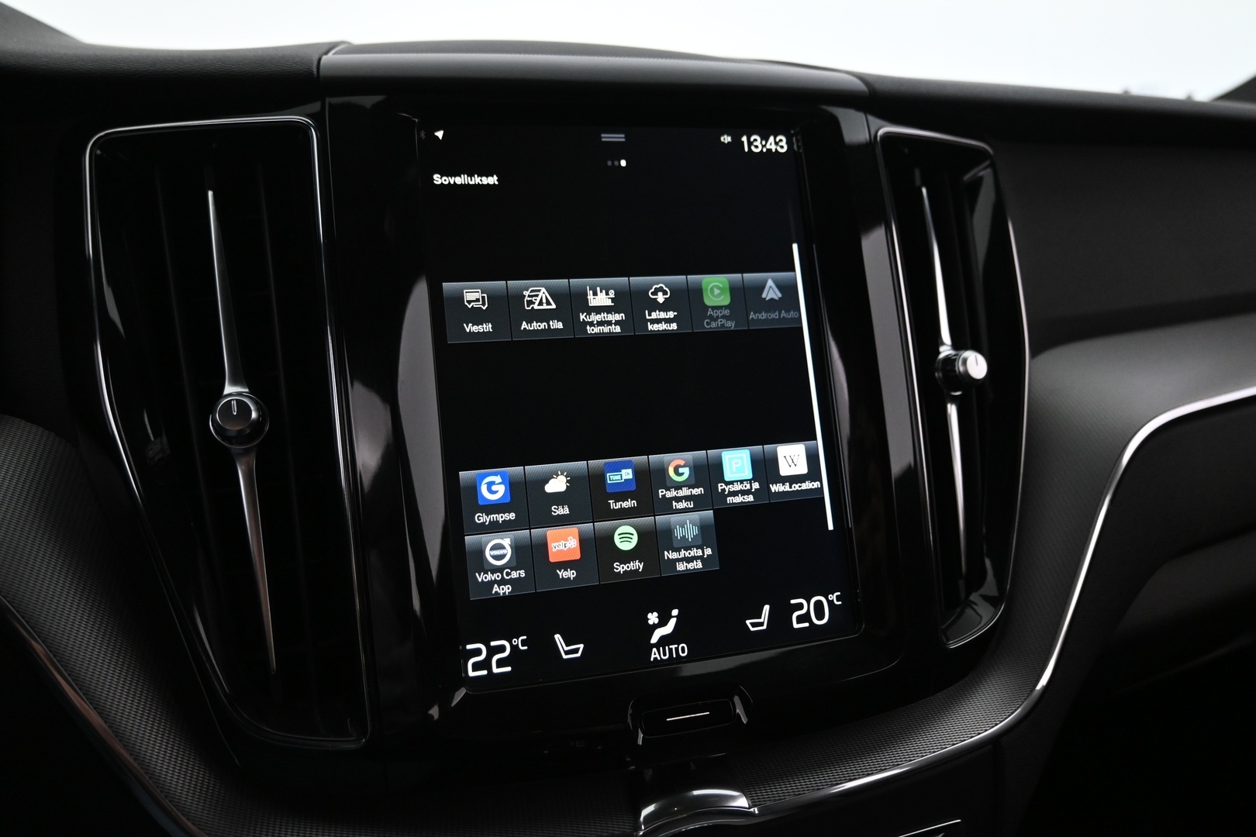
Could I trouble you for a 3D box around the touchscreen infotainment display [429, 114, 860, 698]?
[{"bbox_3d":[0.003,-0.010,0.327,0.134,0.178,0.018,-4,-6,-17],"label":"touchscreen infotainment display"}]

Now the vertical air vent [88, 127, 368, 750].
[{"bbox_3d":[-0.119,0.005,0.300,0.072,0.188,0.038,-6,-6,2],"label":"vertical air vent"}]

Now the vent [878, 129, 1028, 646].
[{"bbox_3d":[0.120,-0.013,0.371,0.072,0.188,0.038,-2,-8,-35],"label":"vent"}]

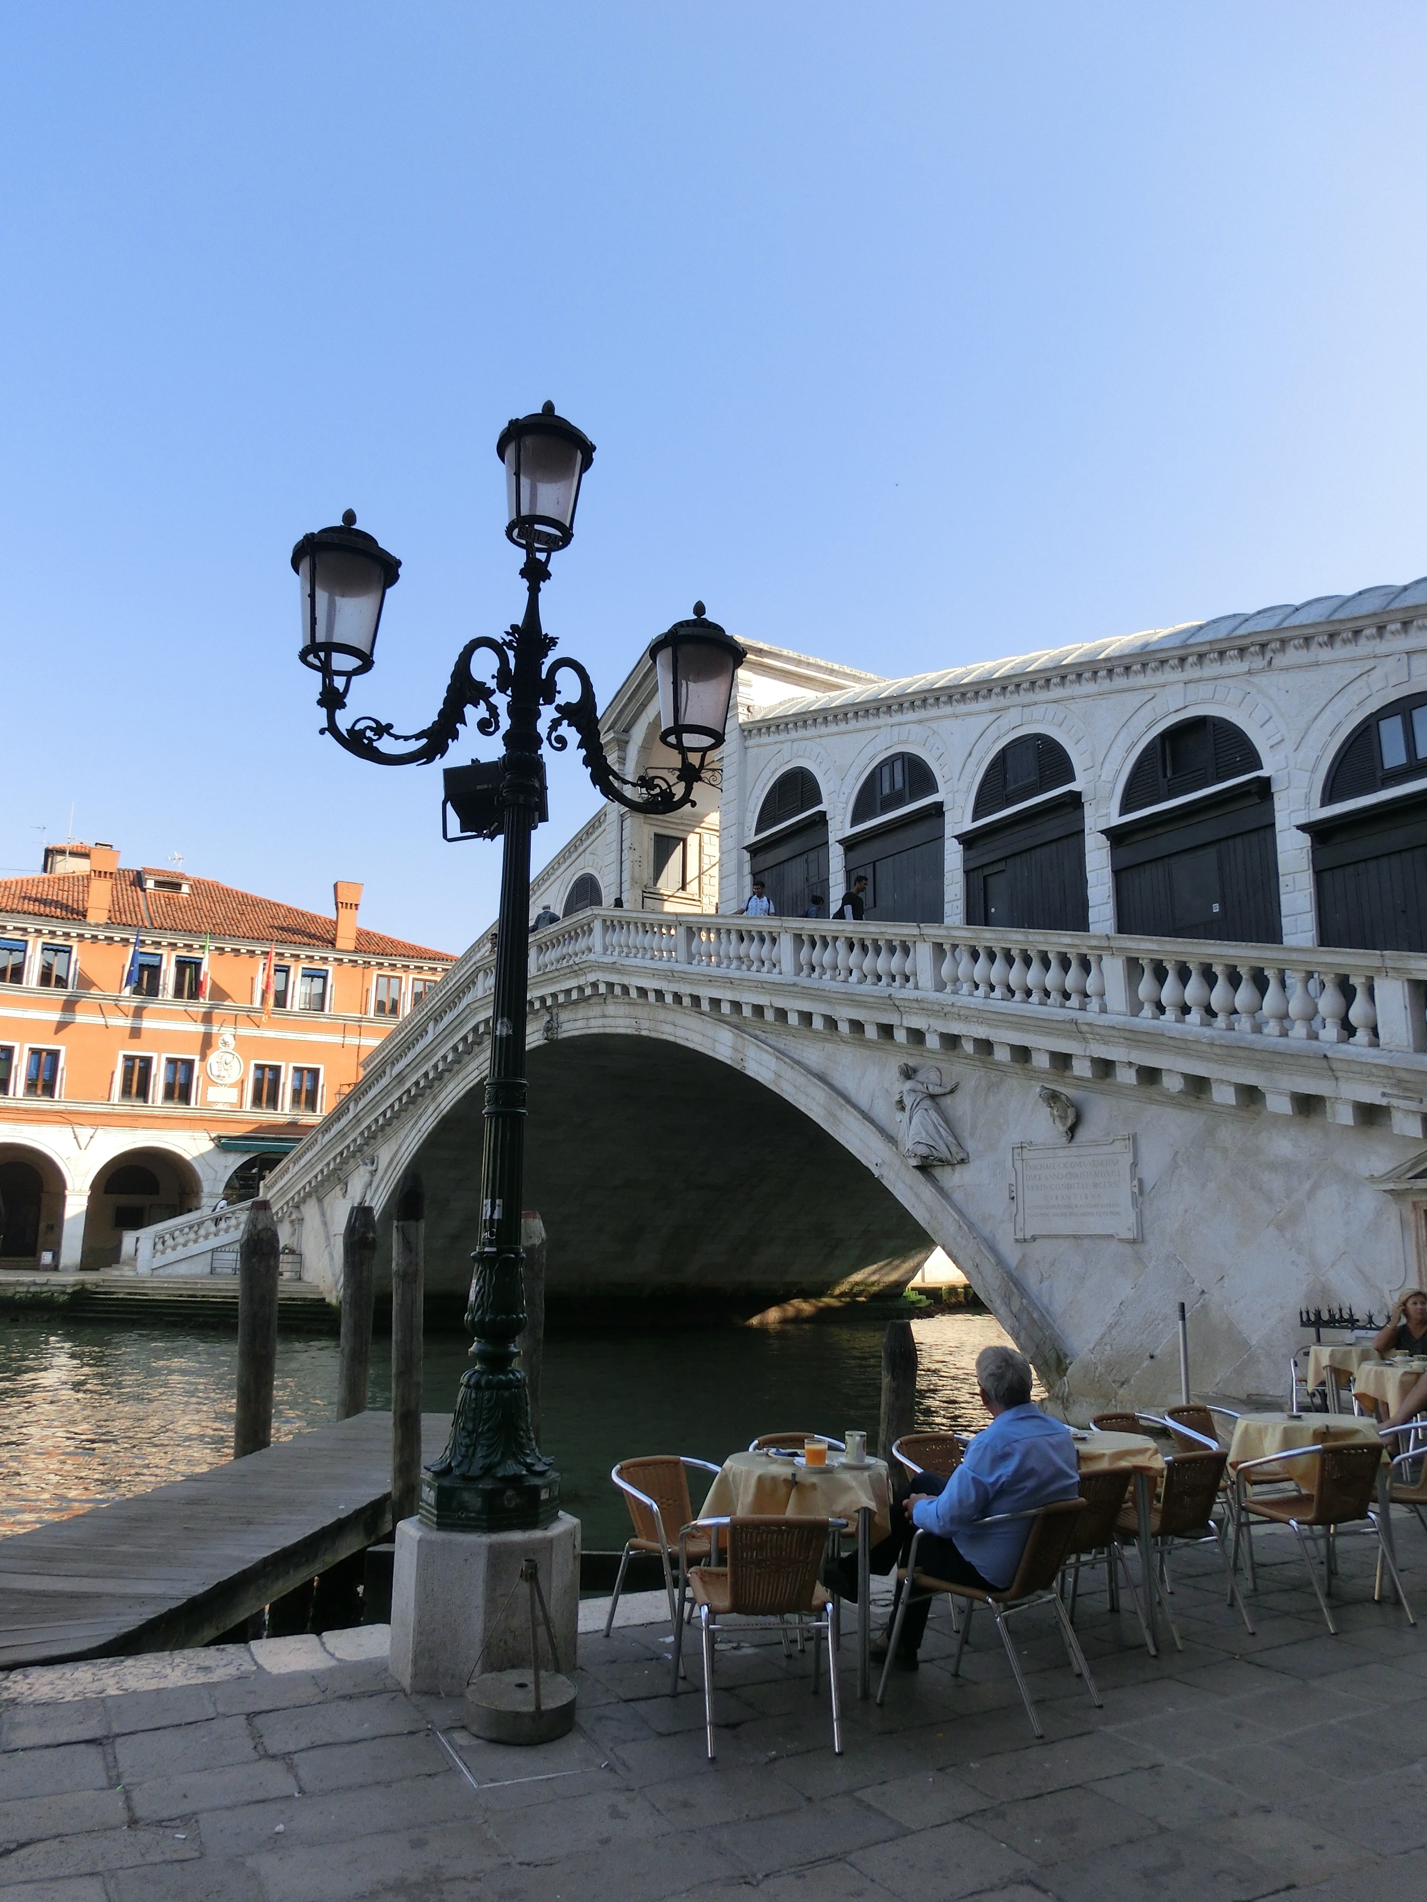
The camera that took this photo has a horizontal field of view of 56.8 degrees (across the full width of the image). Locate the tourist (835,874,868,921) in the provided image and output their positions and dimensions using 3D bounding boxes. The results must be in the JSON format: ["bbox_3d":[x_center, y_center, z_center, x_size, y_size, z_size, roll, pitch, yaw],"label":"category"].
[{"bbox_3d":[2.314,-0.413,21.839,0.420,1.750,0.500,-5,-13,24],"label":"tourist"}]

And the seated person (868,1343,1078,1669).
[{"bbox_3d":[0.930,2.142,5.017,0.820,1.260,0.600,-10,-17,41],"label":"seated person"}]

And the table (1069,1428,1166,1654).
[{"bbox_3d":[1.616,2.549,5.795,0.740,0.760,0.740,5,-14,-17],"label":"table"}]

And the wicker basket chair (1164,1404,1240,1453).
[{"bbox_3d":[2.853,2.965,7.317,0.560,0.735,0.590,8,-14,-29],"label":"wicker basket chair"}]

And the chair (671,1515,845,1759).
[{"bbox_3d":[0.141,2.347,4.702,0.560,0.735,0.590,2,-13,-8],"label":"chair"}]

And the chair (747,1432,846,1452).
[{"bbox_3d":[0.477,2.650,6.039,0.560,0.735,0.590,8,-15,-30],"label":"chair"}]

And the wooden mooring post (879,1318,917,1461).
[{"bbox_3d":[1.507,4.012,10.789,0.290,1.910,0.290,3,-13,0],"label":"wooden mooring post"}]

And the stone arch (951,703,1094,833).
[{"bbox_3d":[5.141,-3.243,22.157,0.350,1.800,3.200,9,-15,-30],"label":"stone arch"}]

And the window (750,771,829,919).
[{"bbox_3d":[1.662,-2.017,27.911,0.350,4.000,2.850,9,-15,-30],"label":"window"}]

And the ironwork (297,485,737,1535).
[{"bbox_3d":[-0.806,-0.152,5.560,2.180,4.800,0.580,8,-14,-34],"label":"ironwork"}]

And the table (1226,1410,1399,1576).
[{"bbox_3d":[2.824,2.616,6.172,0.760,0.740,0.760,-4,-12,19],"label":"table"}]

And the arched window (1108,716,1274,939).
[{"bbox_3d":[7.407,-1.451,20.194,0.350,4.200,2.850,8,-14,-32],"label":"arched window"}]

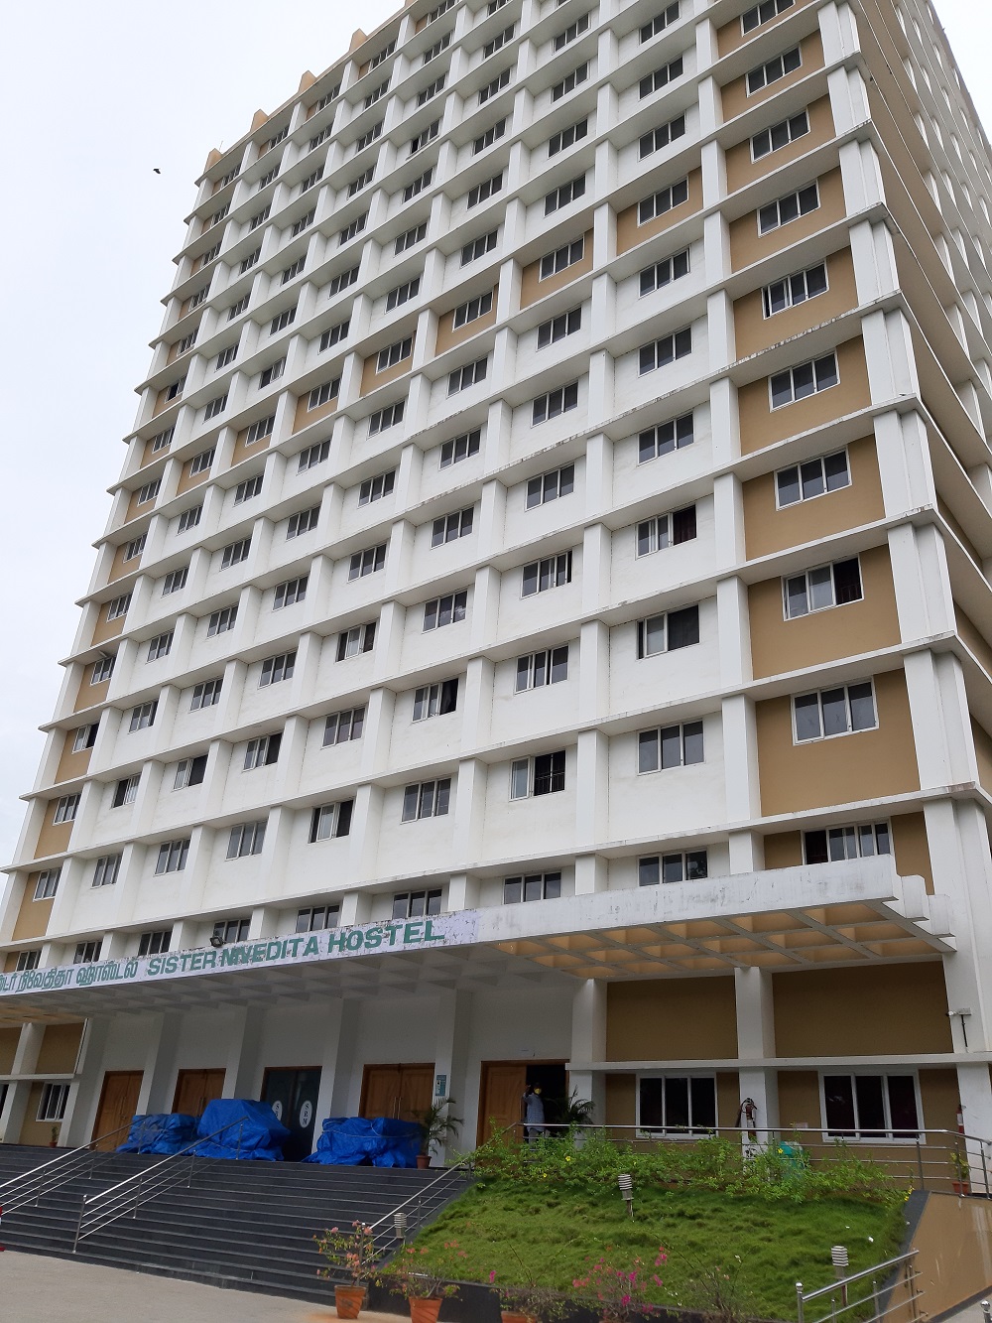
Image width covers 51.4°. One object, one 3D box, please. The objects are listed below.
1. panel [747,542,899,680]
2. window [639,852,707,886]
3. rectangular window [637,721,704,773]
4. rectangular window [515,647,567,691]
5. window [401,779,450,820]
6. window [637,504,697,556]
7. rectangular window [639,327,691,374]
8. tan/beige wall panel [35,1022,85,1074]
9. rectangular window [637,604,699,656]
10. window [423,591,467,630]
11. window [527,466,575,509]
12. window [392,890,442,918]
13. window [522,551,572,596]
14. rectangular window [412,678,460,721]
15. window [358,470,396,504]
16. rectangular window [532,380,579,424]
[{"bbox_3d":[7.173,-0.967,22.788,3.314,2.714,0.120,-17,-34,35],"label":"panel"},{"bbox_3d":[3.888,4.712,22.651,1.739,1.094,0.100,-17,-34,35],"label":"window"},{"bbox_3d":[4.058,1.990,23.949,1.738,1.107,0.120,-17,-34,35],"label":"rectangular window"},{"bbox_3d":[1.226,0.214,27.552,1.732,1.111,0.120,-17,-34,35],"label":"rectangular window"},{"bbox_3d":[-1.905,3.779,27.894,1.739,1.141,0.120,-17,-34,35],"label":"window"},{"bbox_3d":[4.445,-3.388,26.855,1.769,1.079,0.100,-17,-34,35],"label":"window"},{"bbox_3d":[4.752,-8.680,28.955,1.748,1.131,0.120,-17,-34,35],"label":"rectangular window"},{"bbox_3d":[-14.563,13.013,34.687,2.815,1.576,0.120,-17,-34,35],"label":"tan/beige wall panel"},{"bbox_3d":[4.230,-0.722,25.340,1.737,1.108,0.120,-17,-34,35],"label":"rectangular window"},{"bbox_3d":[-1.612,-1.568,32.644,1.800,1.090,0.100,-17,-34,35],"label":"window"},{"bbox_3d":[1.672,-5.357,31.800,1.812,1.086,0.100,-17,-34,35],"label":"window"},{"bbox_3d":[-2.198,6.889,28.349,1.794,1.094,0.100,-17,-34,35],"label":"window"},{"bbox_3d":[1.492,-2.555,30.363,1.812,1.120,0.100,-17,-34,35],"label":"window"},{"bbox_3d":[-1.738,1.123,29.859,1.702,1.064,0.100,-17,-34,35],"label":"rectangular window"},{"bbox_3d":[-4.160,-5.934,35.517,1.758,1.122,0.120,-17,-34,35],"label":"window"},{"bbox_3d":[1.811,-7.884,31.640,1.735,1.096,0.120,-17,-34,35],"label":"rectangular window"}]

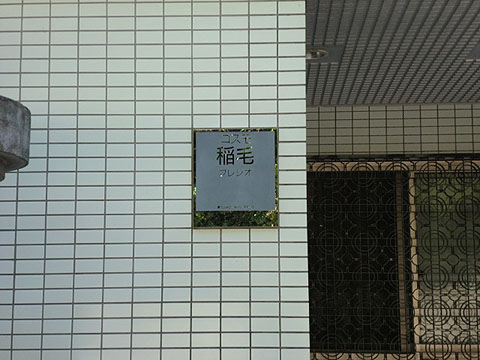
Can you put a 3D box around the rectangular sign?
[{"bbox_3d":[-0.015,-0.032,2.871,0.282,0.284,0.022,0,-7,0],"label":"rectangular sign"}]

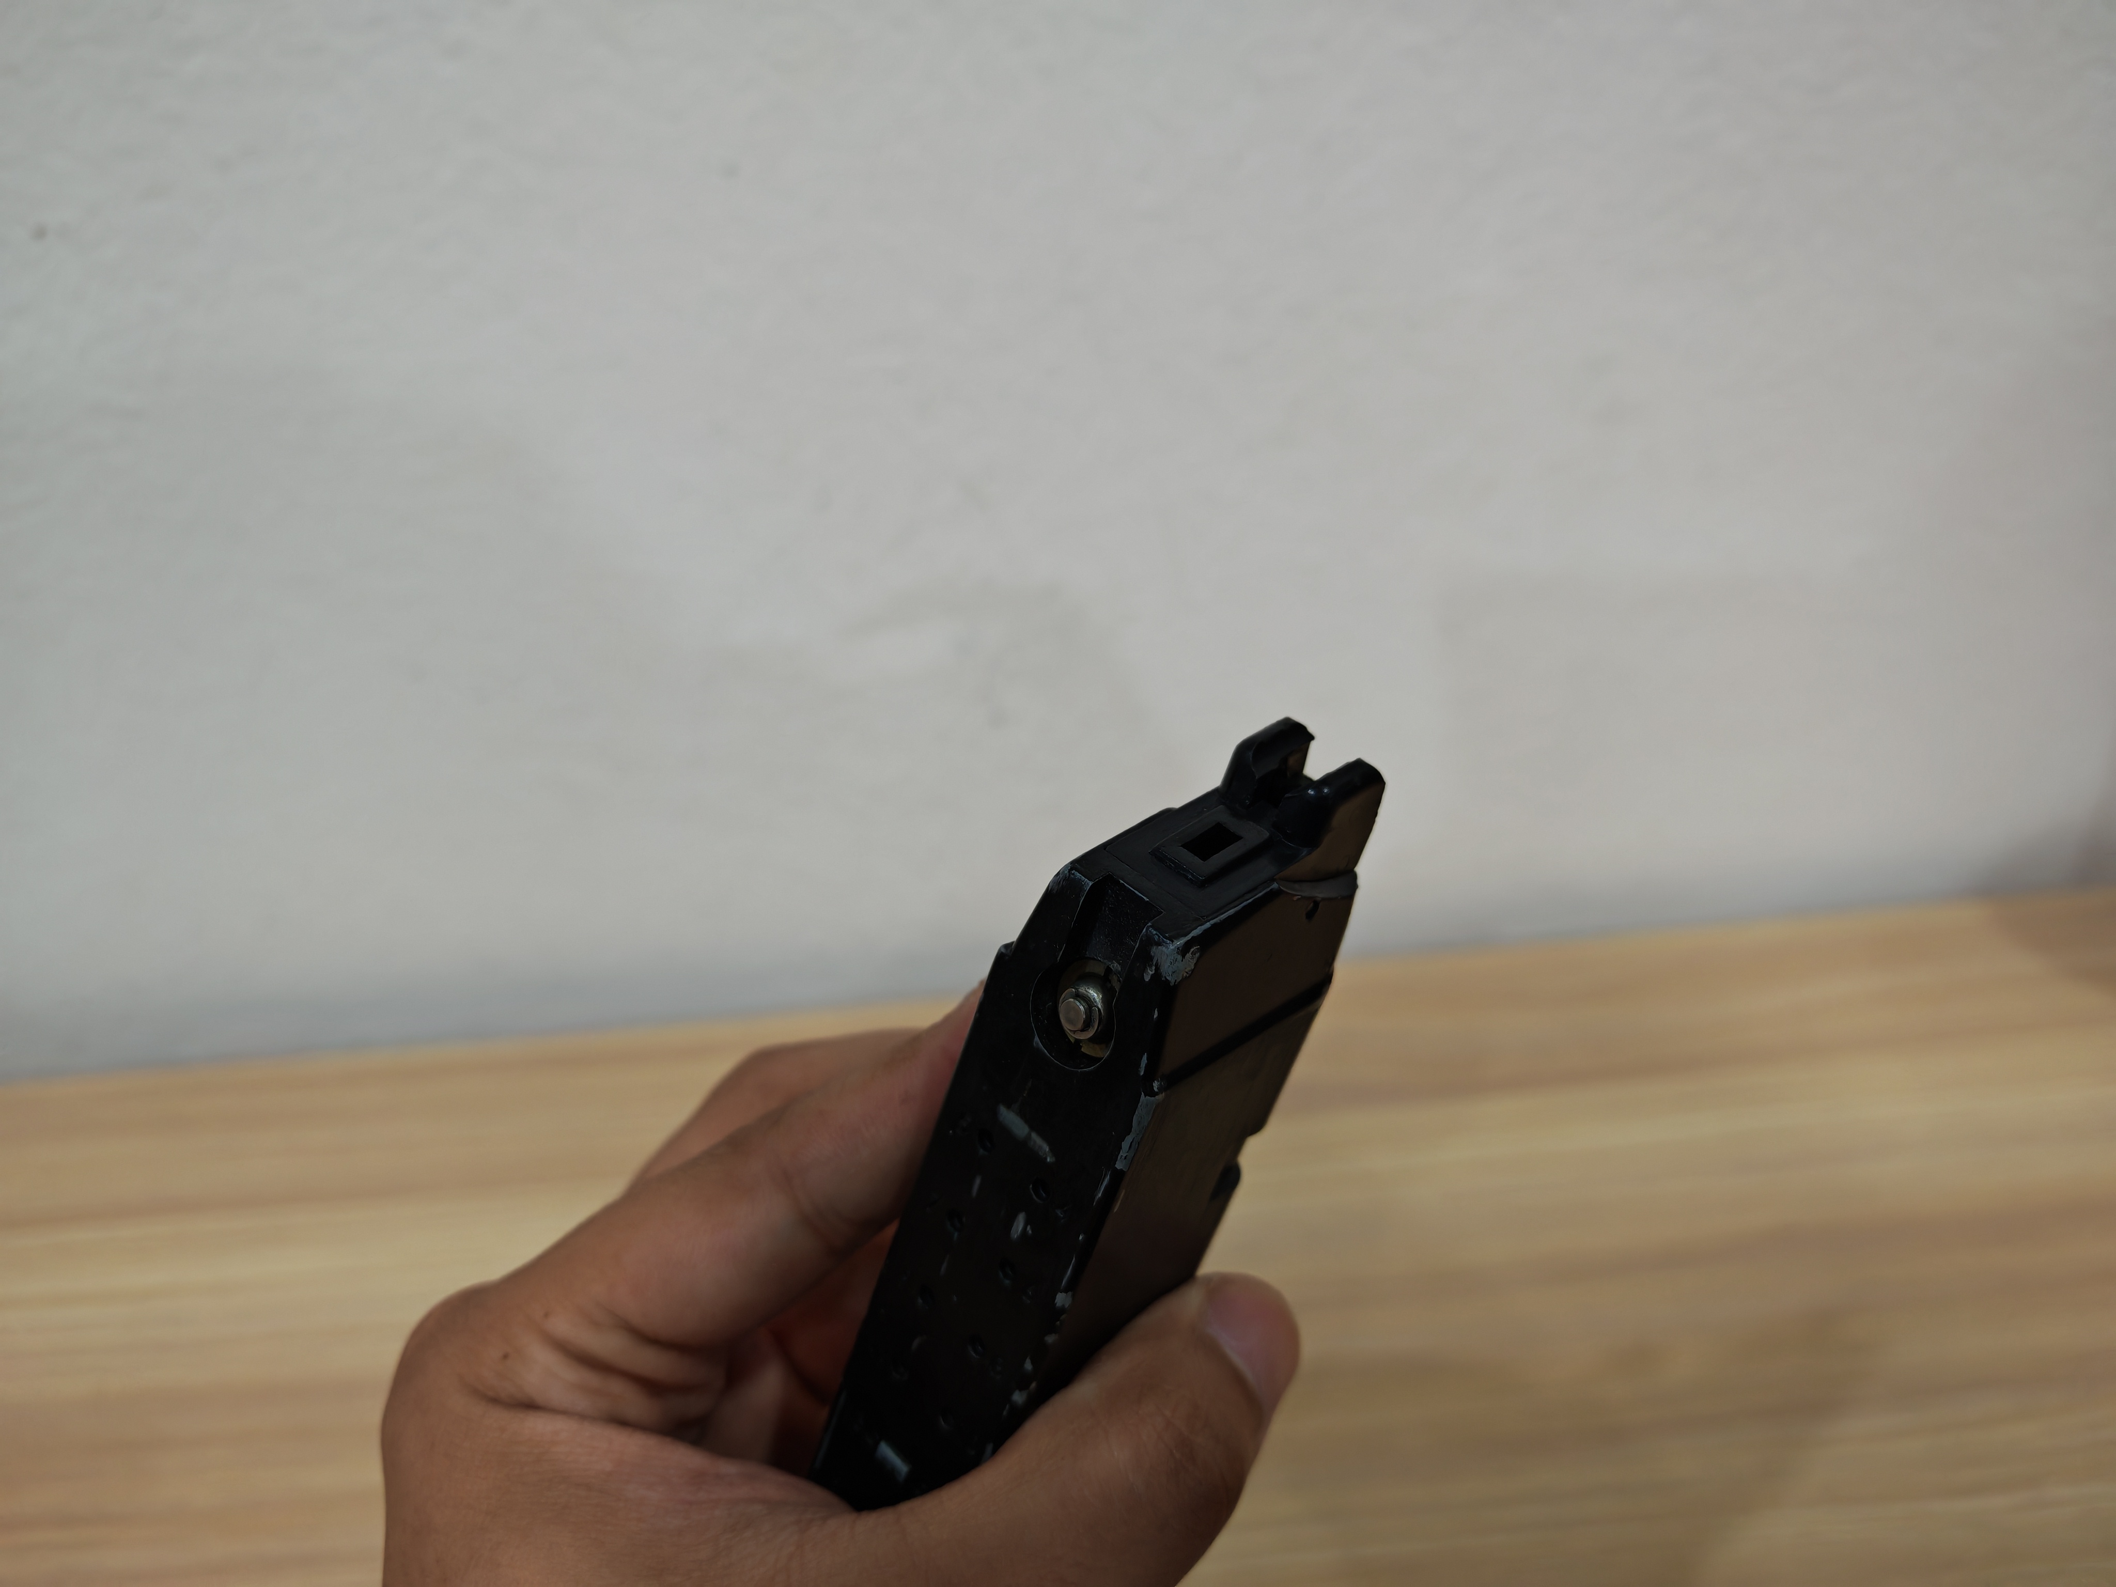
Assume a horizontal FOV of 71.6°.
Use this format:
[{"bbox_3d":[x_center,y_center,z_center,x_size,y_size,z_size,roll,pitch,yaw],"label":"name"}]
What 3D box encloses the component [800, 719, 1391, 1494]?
[{"bbox_3d":[0.003,0.047,0.173,0.025,0.119,0.038,36,29,32],"label":"component"}]

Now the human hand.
[{"bbox_3d":[-0.030,0.086,0.195,0.115,0.135,0.085,7,-3,-15],"label":"human hand"}]

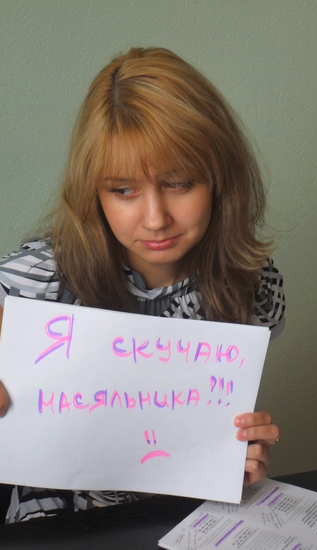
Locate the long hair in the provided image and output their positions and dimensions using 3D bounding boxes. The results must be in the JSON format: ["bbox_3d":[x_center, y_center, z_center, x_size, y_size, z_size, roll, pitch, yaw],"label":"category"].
[{"bbox_3d":[0.002,-0.098,1.600,0.262,0.335,0.250,-5,22,-3],"label":"long hair"}]

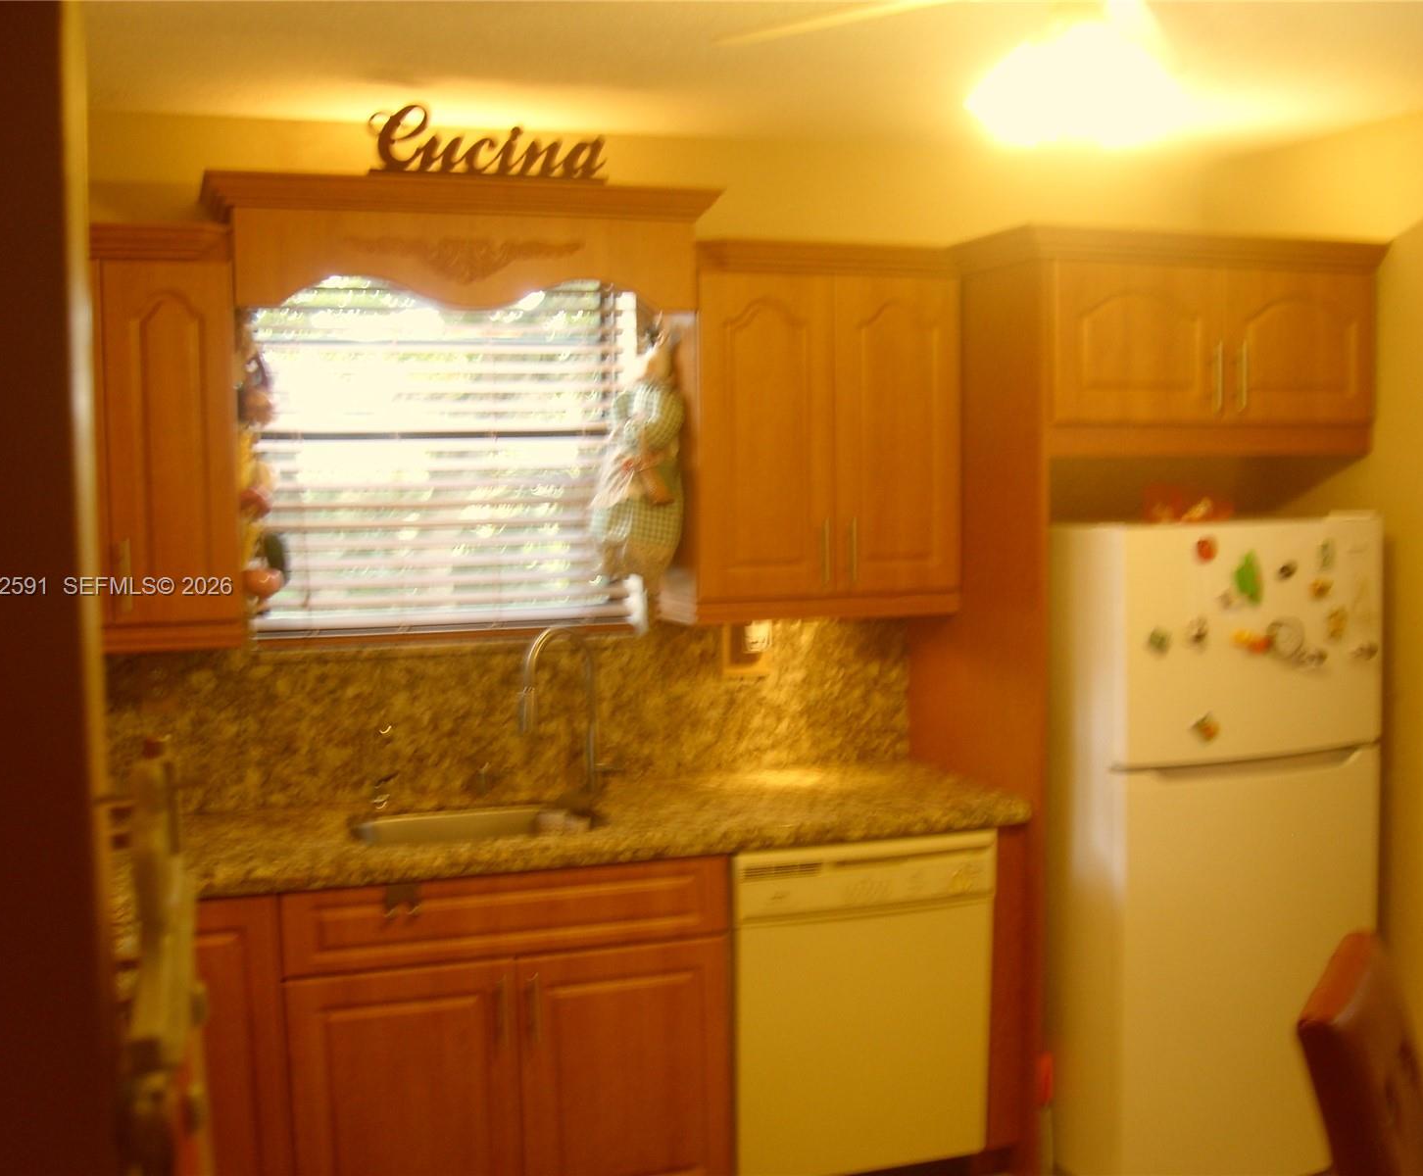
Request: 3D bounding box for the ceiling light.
[{"bbox_3d":[0.493,-0.692,2.172,0.301,0.191,0.301,-2,6,-18],"label":"ceiling light"}]

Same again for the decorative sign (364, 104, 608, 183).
[{"bbox_3d":[-0.473,-0.939,3.386,0.516,0.159,0.040,-2,6,-18],"label":"decorative sign"}]

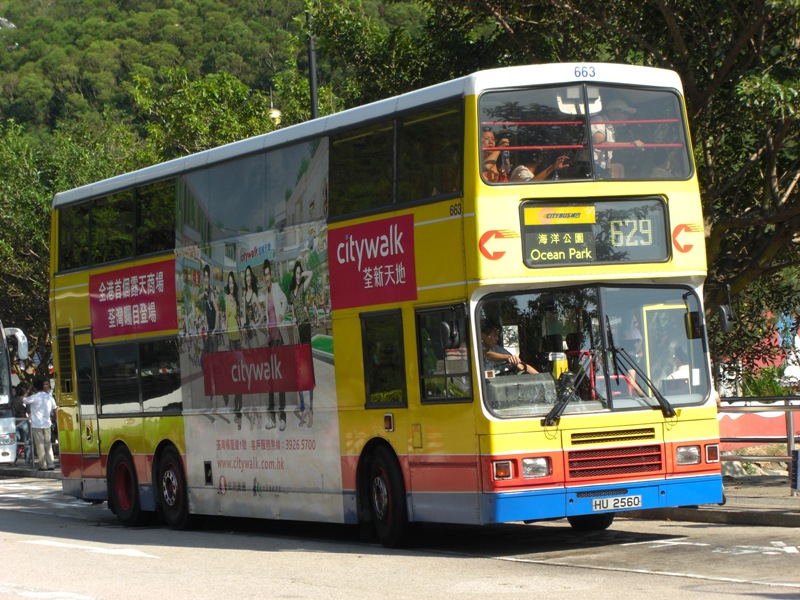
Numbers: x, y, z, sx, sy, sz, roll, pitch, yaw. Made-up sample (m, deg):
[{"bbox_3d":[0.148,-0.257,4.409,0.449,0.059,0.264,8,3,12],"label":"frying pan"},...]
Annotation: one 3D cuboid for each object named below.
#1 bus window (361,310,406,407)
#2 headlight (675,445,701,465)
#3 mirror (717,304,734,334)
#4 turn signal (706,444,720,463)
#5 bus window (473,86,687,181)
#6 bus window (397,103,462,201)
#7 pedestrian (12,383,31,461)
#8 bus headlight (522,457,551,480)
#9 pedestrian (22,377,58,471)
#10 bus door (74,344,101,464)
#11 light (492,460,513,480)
[{"bbox_3d":[-0.138,0.566,24.878,0.060,0.922,0.945,-3,-2,-25],"label":"bus window"},{"bbox_3d":[2.618,1.414,24.044,0.248,0.160,0.080,-2,-2,-30],"label":"headlight"},{"bbox_3d":[3.004,0.176,24.204,0.090,0.255,0.170,-5,-2,35],"label":"mirror"},{"bbox_3d":[2.854,1.413,24.190,0.166,0.162,0.060,-2,-2,-43],"label":"turn signal"},{"bbox_3d":[1.667,-1.496,23.727,2.125,0.857,0.130,-3,-5,-25],"label":"bus window"},{"bbox_3d":[0.271,-1.326,23.901,0.060,0.924,1.399,3,-4,-25],"label":"bus window"},{"bbox_3d":[-7.963,2.607,55.500,0.450,1.678,0.350,-4,-2,24],"label":"pedestrian"},{"bbox_3d":[1.197,1.491,23.373,0.248,0.165,0.080,-3,-2,-20],"label":"bus headlight"},{"bbox_3d":[-6.764,2.344,49.500,0.600,1.723,0.360,-4,-2,6],"label":"pedestrian"},{"bbox_3d":[-3.886,1.220,32.885,0.060,1.533,0.682,-3,-2,-25],"label":"bus door"},{"bbox_3d":[0.904,1.507,23.270,0.166,0.162,0.060,-3,-2,-7],"label":"light"}]

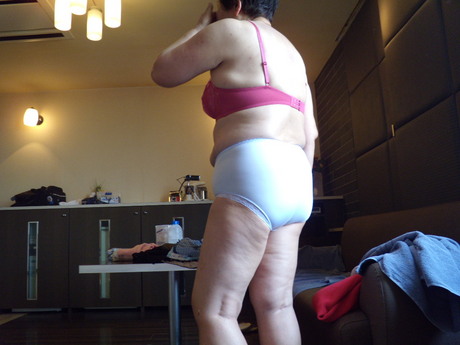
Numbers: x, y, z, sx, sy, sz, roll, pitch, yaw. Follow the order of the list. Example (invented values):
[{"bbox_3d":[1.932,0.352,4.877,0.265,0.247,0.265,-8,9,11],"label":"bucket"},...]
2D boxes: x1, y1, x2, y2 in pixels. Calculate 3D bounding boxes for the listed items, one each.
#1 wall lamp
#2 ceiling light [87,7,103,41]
[{"bbox_3d":[-2.079,-0.572,3.941,0.135,0.170,0.215,-2,-9,-1],"label":"wall lamp"},{"bbox_3d":[-0.820,-0.900,2.259,0.088,0.172,0.088,-2,-9,-1],"label":"ceiling light"}]

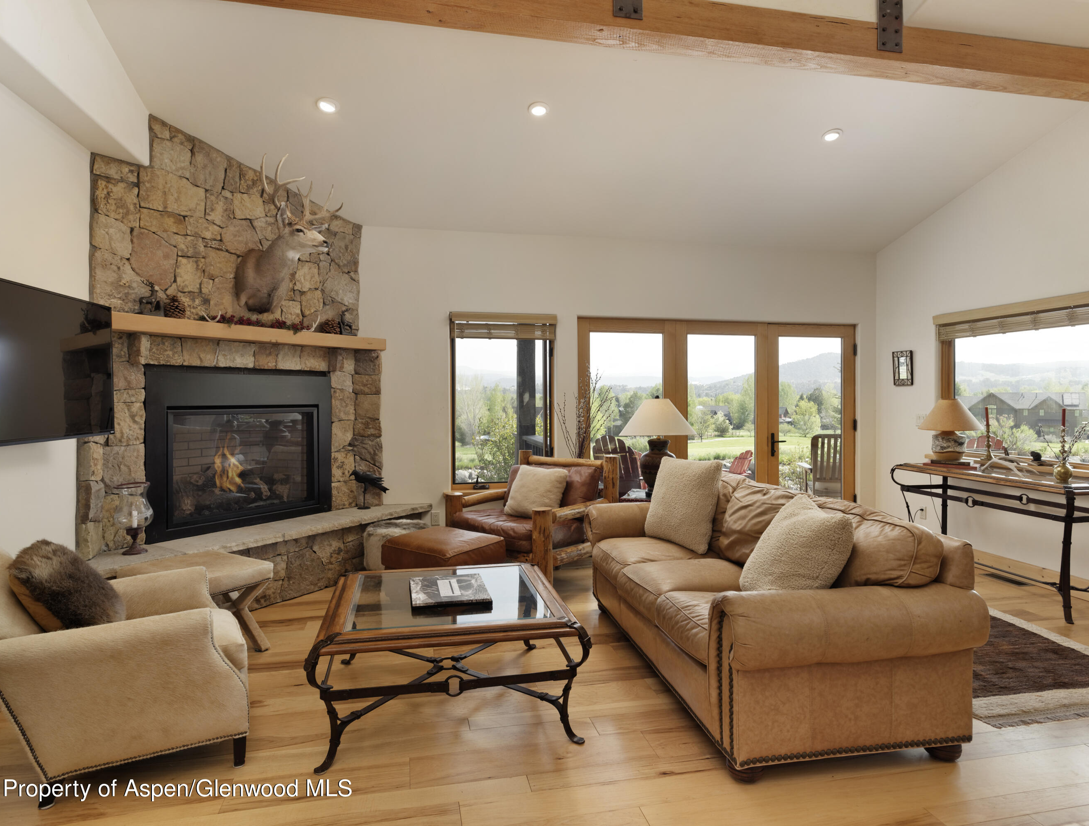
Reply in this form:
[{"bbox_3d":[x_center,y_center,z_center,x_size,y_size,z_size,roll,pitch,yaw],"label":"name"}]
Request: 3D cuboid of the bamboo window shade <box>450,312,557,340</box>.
[{"bbox_3d":[-0.332,-0.719,5.448,0.893,0.213,0.080,-1,1,-13],"label":"bamboo window shade"}]

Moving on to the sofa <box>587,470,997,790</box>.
[{"bbox_3d":[0.964,0.847,3.382,1.030,0.900,2.210,0,1,-11],"label":"sofa"}]

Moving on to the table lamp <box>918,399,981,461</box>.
[{"bbox_3d":[3.181,0.132,5.138,0.420,0.485,0.420,-1,1,-13],"label":"table lamp"}]

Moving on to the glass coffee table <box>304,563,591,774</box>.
[{"bbox_3d":[-0.446,1.084,2.999,1.080,0.456,1.080,-1,1,-11],"label":"glass coffee table"}]

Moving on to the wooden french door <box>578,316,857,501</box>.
[{"bbox_3d":[1.642,0.198,6.020,2.771,2.068,0.120,-1,1,-13],"label":"wooden french door"}]

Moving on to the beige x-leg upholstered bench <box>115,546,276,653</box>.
[{"bbox_3d":[-1.893,1.070,3.578,0.580,0.470,0.560,1,2,36],"label":"beige x-leg upholstered bench"}]

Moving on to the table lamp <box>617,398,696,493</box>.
[{"bbox_3d":[0.834,0.252,4.799,0.565,0.735,0.565,-1,1,-13],"label":"table lamp"}]

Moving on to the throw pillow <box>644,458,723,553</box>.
[{"bbox_3d":[0.822,0.531,3.892,0.170,0.490,0.500,21,-13,-24],"label":"throw pillow"}]

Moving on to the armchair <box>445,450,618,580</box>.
[{"bbox_3d":[-0.122,0.797,4.883,1.050,0.940,0.860,1,2,40],"label":"armchair"}]

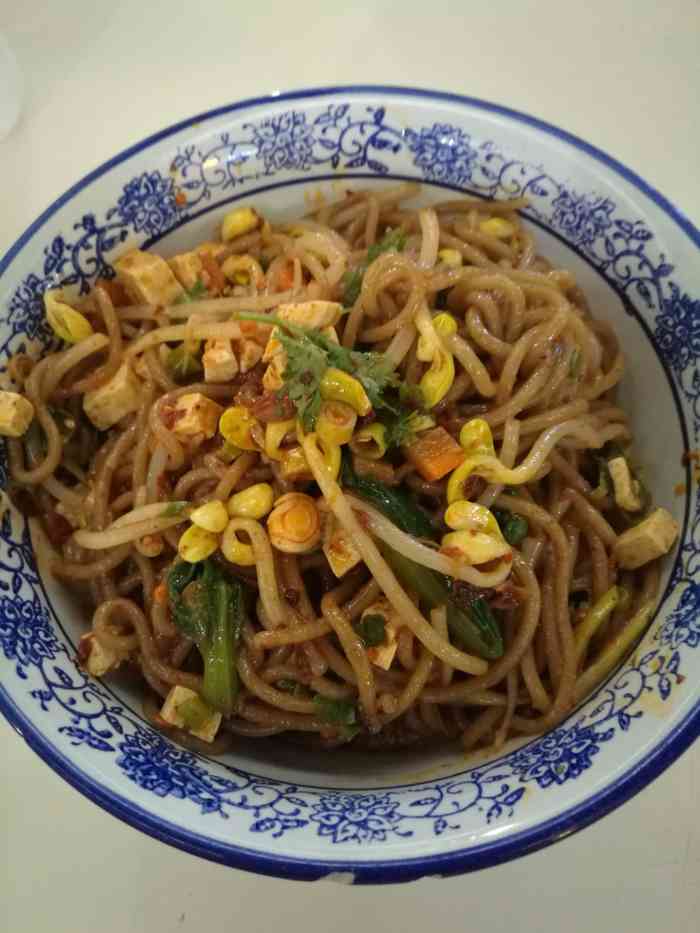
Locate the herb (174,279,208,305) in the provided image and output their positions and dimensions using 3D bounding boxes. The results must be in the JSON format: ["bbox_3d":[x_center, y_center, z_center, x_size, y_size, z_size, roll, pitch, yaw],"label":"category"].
[{"bbox_3d":[-0.049,-0.054,0.223,0.010,0.005,0.009,-5,67,-2],"label":"herb"}]

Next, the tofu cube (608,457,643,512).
[{"bbox_3d":[0.077,0.005,0.203,0.007,0.008,0.013,-7,67,-3],"label":"tofu cube"}]

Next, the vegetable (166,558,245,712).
[{"bbox_3d":[-0.037,0.044,0.188,0.020,0.011,0.039,-7,67,-2],"label":"vegetable"}]

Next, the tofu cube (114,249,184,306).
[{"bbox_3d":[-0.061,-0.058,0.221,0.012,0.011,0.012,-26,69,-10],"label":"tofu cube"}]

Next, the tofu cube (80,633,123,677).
[{"bbox_3d":[-0.070,0.053,0.205,0.009,0.009,0.010,-43,73,-15],"label":"tofu cube"}]

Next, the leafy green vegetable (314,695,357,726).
[{"bbox_3d":[-0.004,0.062,0.186,0.012,0.006,0.009,7,67,4],"label":"leafy green vegetable"}]

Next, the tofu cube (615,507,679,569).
[{"bbox_3d":[0.079,0.019,0.193,0.014,0.010,0.009,-28,70,-11],"label":"tofu cube"}]

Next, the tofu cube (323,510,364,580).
[{"bbox_3d":[-0.002,0.021,0.196,0.009,0.010,0.013,-39,72,-13],"label":"tofu cube"}]

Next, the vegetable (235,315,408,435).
[{"bbox_3d":[-0.007,-0.026,0.202,0.044,0.014,0.028,9,68,5],"label":"vegetable"}]

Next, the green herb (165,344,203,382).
[{"bbox_3d":[-0.051,-0.032,0.224,0.011,0.006,0.011,-10,68,-2],"label":"green herb"}]

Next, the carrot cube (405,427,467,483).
[{"bbox_3d":[0.022,-0.003,0.190,0.011,0.008,0.011,-33,51,-13],"label":"carrot cube"}]

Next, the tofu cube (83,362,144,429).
[{"bbox_3d":[-0.073,-0.022,0.224,0.014,0.012,0.014,-26,69,-9],"label":"tofu cube"}]

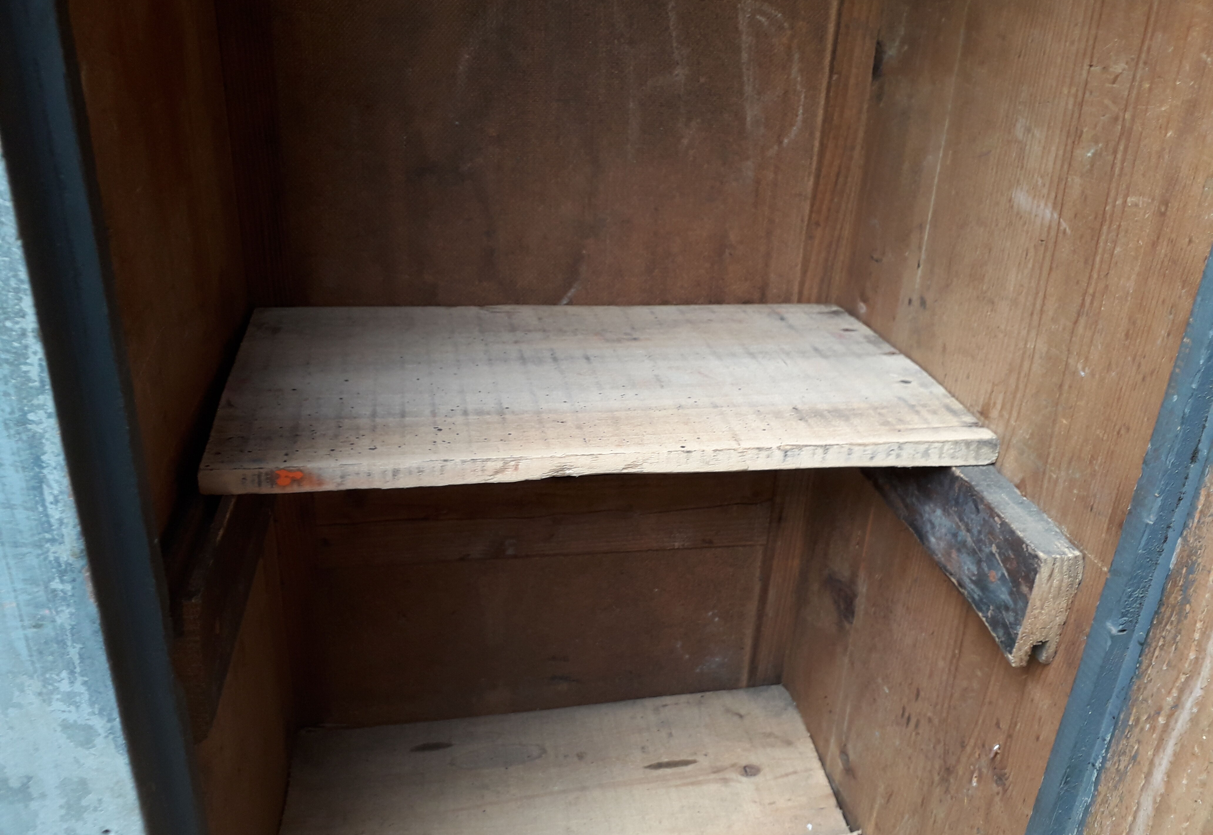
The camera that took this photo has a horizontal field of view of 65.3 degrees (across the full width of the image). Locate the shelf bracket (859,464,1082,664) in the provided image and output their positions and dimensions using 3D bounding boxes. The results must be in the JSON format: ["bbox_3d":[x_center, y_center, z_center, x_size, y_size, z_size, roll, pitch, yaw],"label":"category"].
[{"bbox_3d":[0.213,0.033,0.666,0.027,0.077,0.334,-2,27,-11],"label":"shelf bracket"}]

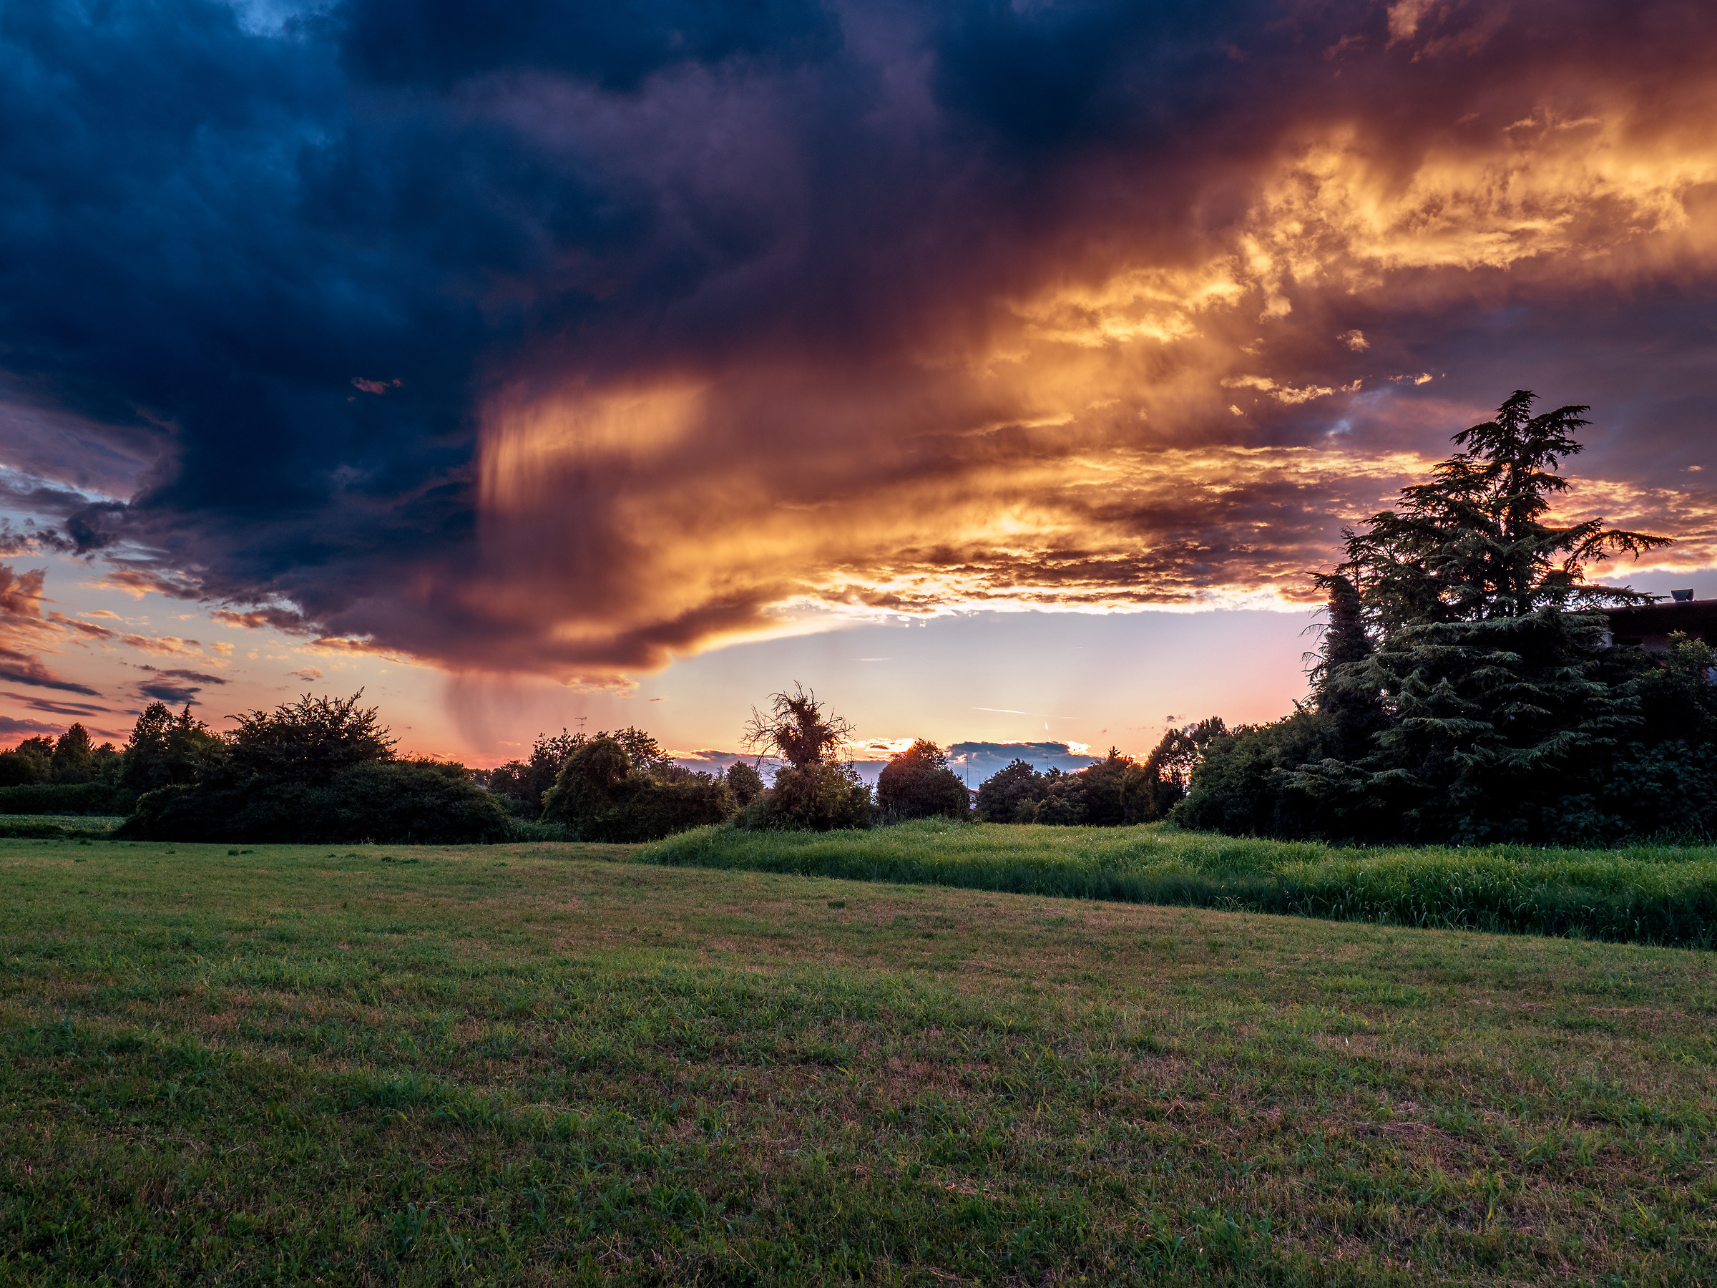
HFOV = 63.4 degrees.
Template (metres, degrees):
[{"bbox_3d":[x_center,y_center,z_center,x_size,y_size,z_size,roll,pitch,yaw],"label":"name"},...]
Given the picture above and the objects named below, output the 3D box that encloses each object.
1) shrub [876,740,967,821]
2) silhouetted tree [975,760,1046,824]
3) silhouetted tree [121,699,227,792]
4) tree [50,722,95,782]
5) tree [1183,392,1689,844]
[{"bbox_3d":[2.610,5.810,57.000,3.740,3.740,3.700,0,-6,0],"label":"shrub"},{"bbox_3d":[8.990,8.710,82.000,4.280,3.880,4.200,0,-6,0],"label":"silhouetted tree"},{"bbox_3d":[-51.720,8.770,105.000,8.010,8.720,7.500,0,-6,0],"label":"silhouetted tree"},{"bbox_3d":[-72.510,11.560,128.000,4.200,8.410,4.300,0,-6,0],"label":"tree"},{"bbox_3d":[12.890,-0.280,31.000,11.320,10.660,9.500,0,-6,0],"label":"tree"}]

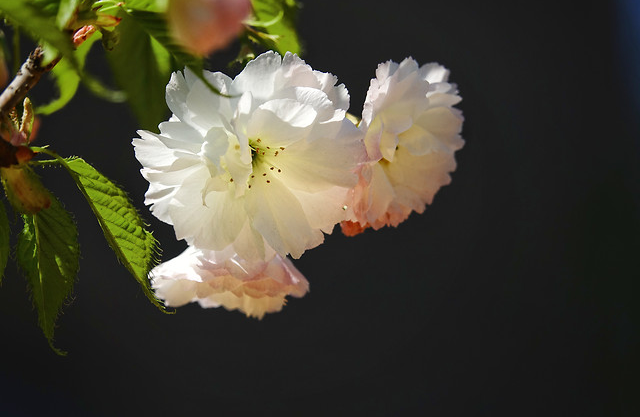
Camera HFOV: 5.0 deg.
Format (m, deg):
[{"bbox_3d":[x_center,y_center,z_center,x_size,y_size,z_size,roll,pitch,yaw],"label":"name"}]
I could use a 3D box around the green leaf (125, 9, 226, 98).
[{"bbox_3d":[-0.029,-0.031,1.450,0.026,0.009,0.007,41,0,0],"label":"green leaf"}]

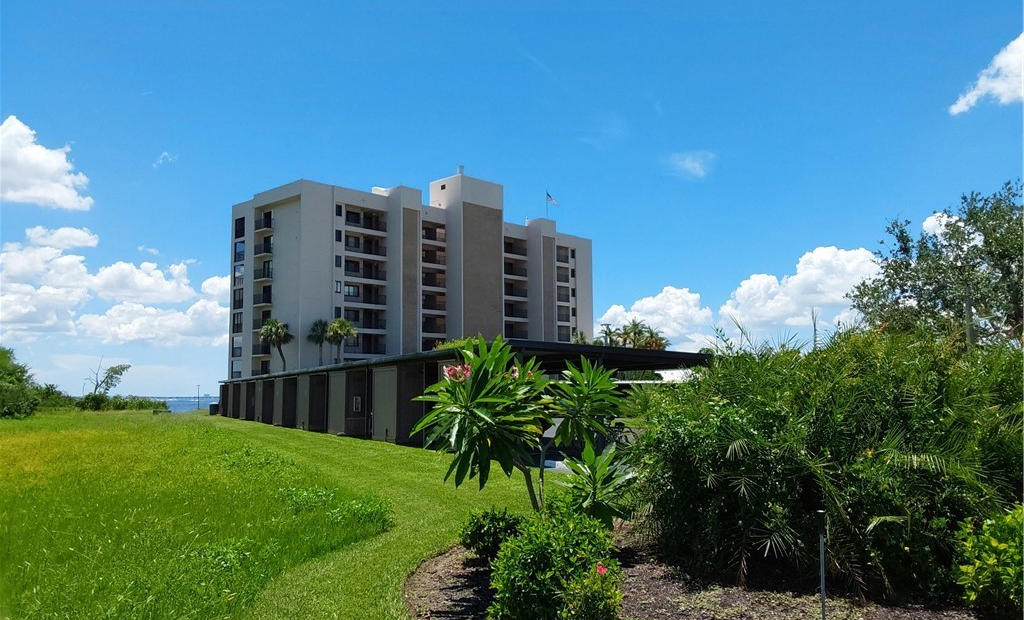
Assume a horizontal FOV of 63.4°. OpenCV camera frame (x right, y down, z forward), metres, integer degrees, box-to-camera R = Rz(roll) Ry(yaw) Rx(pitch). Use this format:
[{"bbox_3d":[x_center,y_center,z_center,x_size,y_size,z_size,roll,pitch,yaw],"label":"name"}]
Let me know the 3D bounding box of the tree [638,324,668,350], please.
[{"bbox_3d":[16.914,6.510,97.519,3.700,9.520,3.700,-1,-6,0],"label":"tree"}]

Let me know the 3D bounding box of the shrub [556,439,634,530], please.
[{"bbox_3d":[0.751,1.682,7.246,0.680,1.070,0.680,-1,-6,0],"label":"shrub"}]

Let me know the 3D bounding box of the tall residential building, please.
[{"bbox_3d":[-9.021,-1.433,105.013,16.650,27.420,48.290,-6,-8,43],"label":"tall residential building"}]

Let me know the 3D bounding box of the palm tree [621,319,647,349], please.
[{"bbox_3d":[14.849,6.213,99.467,3.400,10.550,3.400,-1,-6,0],"label":"palm tree"}]

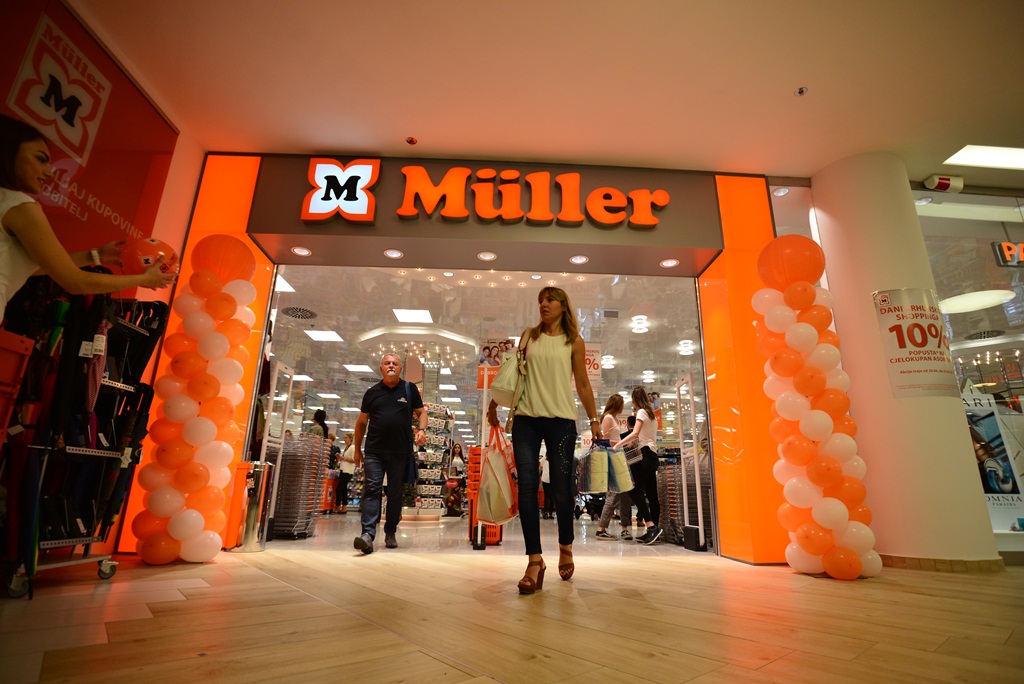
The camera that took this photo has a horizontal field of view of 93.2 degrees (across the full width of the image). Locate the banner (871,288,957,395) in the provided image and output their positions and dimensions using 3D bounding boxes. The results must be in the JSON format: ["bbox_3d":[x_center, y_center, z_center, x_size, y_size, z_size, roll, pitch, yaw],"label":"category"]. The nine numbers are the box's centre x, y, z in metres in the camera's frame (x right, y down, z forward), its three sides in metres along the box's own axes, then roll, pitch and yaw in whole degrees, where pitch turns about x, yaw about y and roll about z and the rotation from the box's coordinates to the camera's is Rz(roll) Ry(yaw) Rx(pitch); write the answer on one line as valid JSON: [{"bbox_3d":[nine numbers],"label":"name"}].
[{"bbox_3d":[3.468,-0.004,4.089,0.570,0.950,0.120,1,-17,3],"label":"banner"}]

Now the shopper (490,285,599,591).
[{"bbox_3d":[0.194,0.515,2.926,0.660,1.765,0.560,-1,-17,10],"label":"shopper"}]

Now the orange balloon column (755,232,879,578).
[{"bbox_3d":[2.195,0.372,3.617,0.560,2.535,0.560,2,-17,-2],"label":"orange balloon column"}]

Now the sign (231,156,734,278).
[{"bbox_3d":[-0.216,-1.220,4.836,4.390,0.810,0.680,2,-17,-2],"label":"sign"}]

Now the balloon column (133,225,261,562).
[{"bbox_3d":[-2.310,0.297,3.645,0.555,2.475,0.555,2,-17,-2],"label":"balloon column"}]

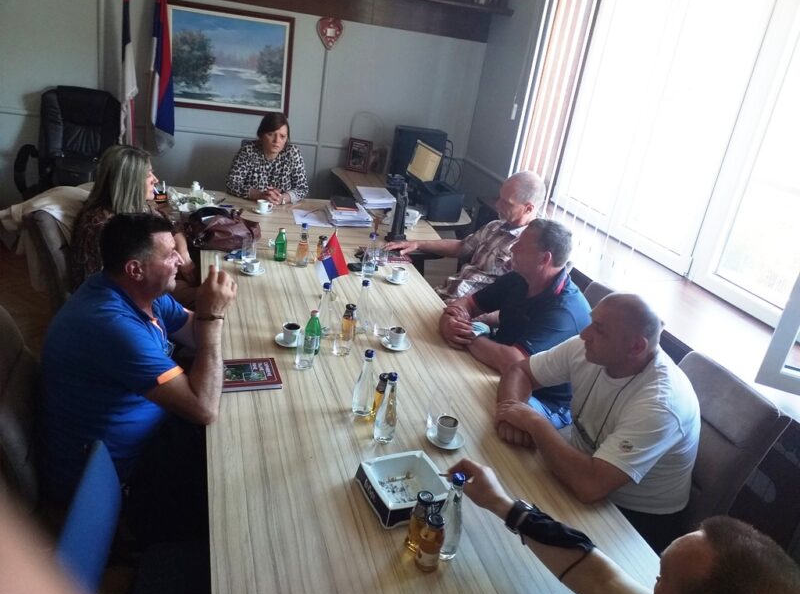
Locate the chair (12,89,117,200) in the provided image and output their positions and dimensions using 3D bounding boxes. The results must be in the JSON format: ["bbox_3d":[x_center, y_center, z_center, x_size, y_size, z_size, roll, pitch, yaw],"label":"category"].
[{"bbox_3d":[-2.197,-0.781,4.263,0.670,1.180,0.700,-1,25,-23],"label":"chair"}]

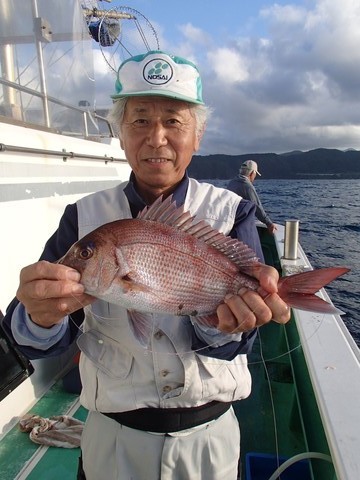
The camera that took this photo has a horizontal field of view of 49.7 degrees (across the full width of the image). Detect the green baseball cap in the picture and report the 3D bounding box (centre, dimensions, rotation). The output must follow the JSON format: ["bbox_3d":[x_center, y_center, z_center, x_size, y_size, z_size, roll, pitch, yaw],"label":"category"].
[{"bbox_3d":[-0.047,-0.357,0.850,0.190,0.122,0.260,3,17,0],"label":"green baseball cap"}]

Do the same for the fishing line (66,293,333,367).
[{"bbox_3d":[0.023,0.123,0.540,0.355,0.098,0.080,0,9,0],"label":"fishing line"}]

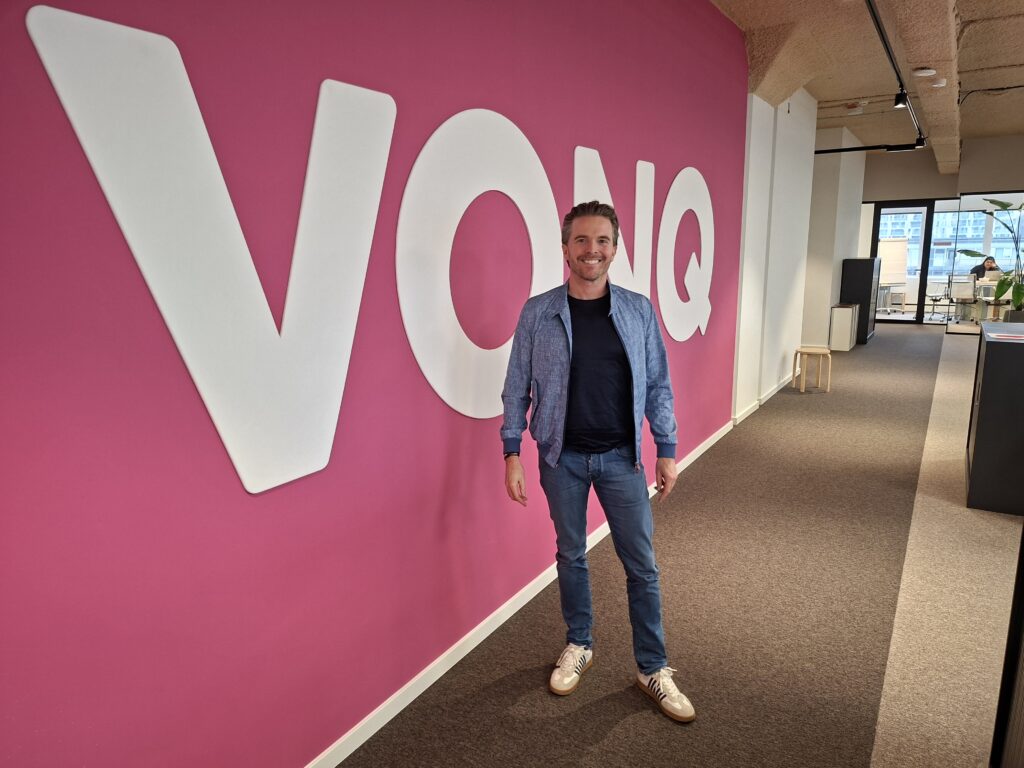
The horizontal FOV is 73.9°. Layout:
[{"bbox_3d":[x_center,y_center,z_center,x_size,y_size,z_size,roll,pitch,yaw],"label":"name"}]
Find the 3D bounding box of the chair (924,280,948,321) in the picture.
[{"bbox_3d":[8.824,-1.779,14.129,0.580,0.900,0.580,6,13,32],"label":"chair"}]

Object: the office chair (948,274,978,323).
[{"bbox_3d":[9.069,-1.696,13.601,0.600,0.930,0.580,6,13,32],"label":"office chair"}]

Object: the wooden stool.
[{"bbox_3d":[3.381,-0.154,7.665,0.370,0.450,0.370,0,11,6],"label":"wooden stool"}]

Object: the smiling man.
[{"bbox_3d":[0.319,0.271,2.435,0.660,1.780,0.400,0,11,6],"label":"smiling man"}]

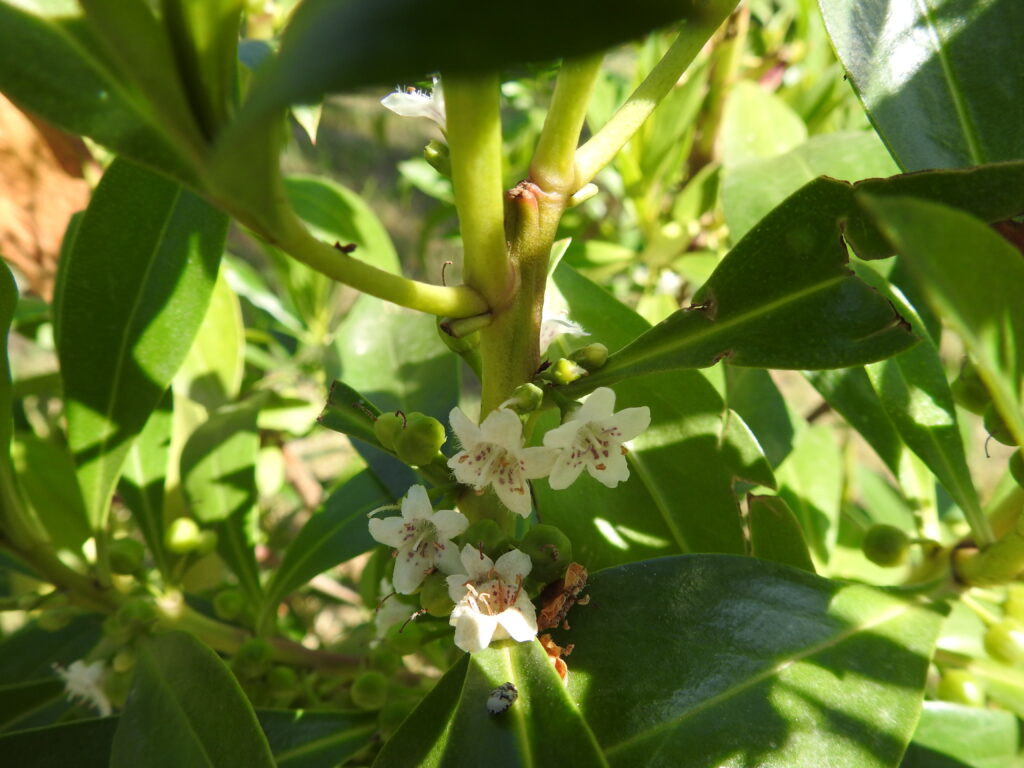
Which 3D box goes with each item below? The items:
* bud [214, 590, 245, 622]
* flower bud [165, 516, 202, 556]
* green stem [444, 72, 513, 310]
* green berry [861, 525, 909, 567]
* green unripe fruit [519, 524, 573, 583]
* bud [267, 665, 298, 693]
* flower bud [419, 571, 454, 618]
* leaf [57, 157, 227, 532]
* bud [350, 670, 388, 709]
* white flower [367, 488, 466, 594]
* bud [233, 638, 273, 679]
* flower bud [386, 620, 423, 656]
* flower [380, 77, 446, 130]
[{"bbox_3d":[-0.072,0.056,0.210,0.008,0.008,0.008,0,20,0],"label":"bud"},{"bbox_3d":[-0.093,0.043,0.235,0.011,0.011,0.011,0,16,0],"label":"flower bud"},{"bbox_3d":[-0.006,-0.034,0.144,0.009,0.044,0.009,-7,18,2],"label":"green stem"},{"bbox_3d":[0.072,0.031,0.160,0.009,0.008,0.009,0,22,0],"label":"green berry"},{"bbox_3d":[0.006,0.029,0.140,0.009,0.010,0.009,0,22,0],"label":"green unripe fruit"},{"bbox_3d":[-0.044,0.056,0.158,0.006,0.006,0.006,0,24,0],"label":"bud"},{"bbox_3d":[-0.011,0.031,0.124,0.007,0.007,0.007,0,24,0],"label":"flower bud"},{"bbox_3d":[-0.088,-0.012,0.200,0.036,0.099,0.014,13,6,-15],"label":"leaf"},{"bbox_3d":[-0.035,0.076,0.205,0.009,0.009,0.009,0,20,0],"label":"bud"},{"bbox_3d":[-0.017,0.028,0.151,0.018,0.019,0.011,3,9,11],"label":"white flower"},{"bbox_3d":[-0.049,0.051,0.155,0.007,0.007,0.007,0,24,0],"label":"bud"},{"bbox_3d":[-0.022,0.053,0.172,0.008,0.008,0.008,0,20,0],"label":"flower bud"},{"bbox_3d":[-0.015,-0.042,0.125,0.009,0.010,0.010,-43,24,10],"label":"flower"}]

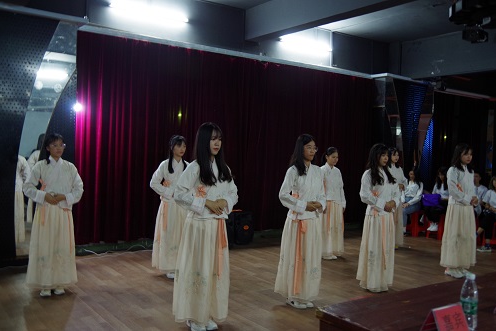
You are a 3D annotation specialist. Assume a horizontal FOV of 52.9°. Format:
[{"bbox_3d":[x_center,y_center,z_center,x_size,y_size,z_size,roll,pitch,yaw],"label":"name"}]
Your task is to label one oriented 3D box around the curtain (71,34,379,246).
[{"bbox_3d":[0.112,-0.346,8.843,6.200,3.030,0.180,1,0,-35],"label":"curtain"}]

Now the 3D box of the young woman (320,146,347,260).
[{"bbox_3d":[1.211,0.535,7.107,0.450,1.580,0.350,1,0,-32],"label":"young woman"}]

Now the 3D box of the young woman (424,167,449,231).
[{"bbox_3d":[3.637,0.667,9.500,0.600,1.250,0.460,1,0,-44],"label":"young woman"}]

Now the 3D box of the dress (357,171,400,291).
[{"bbox_3d":[1.404,0.673,5.373,0.520,1.302,0.440,1,1,-39],"label":"dress"}]

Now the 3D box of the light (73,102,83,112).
[{"bbox_3d":[-2.266,-0.773,6.650,0.120,0.120,0.100,1,1,-20],"label":"light"}]

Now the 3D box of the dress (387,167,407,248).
[{"bbox_3d":[2.386,0.644,8.112,0.480,1.323,0.400,1,1,-35],"label":"dress"}]

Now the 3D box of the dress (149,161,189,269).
[{"bbox_3d":[-0.887,0.547,5.824,0.500,1.300,0.420,1,0,-34],"label":"dress"}]

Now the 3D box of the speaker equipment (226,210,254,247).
[{"bbox_3d":[-0.141,1.016,8.280,0.370,0.560,0.330,1,0,-32],"label":"speaker equipment"}]

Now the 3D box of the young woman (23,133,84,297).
[{"bbox_3d":[-1.892,0.478,4.866,0.560,1.574,0.420,1,1,-33],"label":"young woman"}]

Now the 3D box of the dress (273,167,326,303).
[{"bbox_3d":[0.498,0.616,4.732,0.500,1.280,0.420,1,0,-34],"label":"dress"}]

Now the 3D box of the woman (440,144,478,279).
[{"bbox_3d":[2.610,0.545,6.128,0.460,1.610,0.390,1,0,-34],"label":"woman"}]

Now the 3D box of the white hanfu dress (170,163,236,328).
[{"bbox_3d":[-0.338,0.582,4.019,0.550,1.291,0.450,1,1,-40],"label":"white hanfu dress"}]

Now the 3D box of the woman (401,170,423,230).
[{"bbox_3d":[3.179,0.703,9.700,0.620,1.310,0.460,1,0,-28],"label":"woman"}]

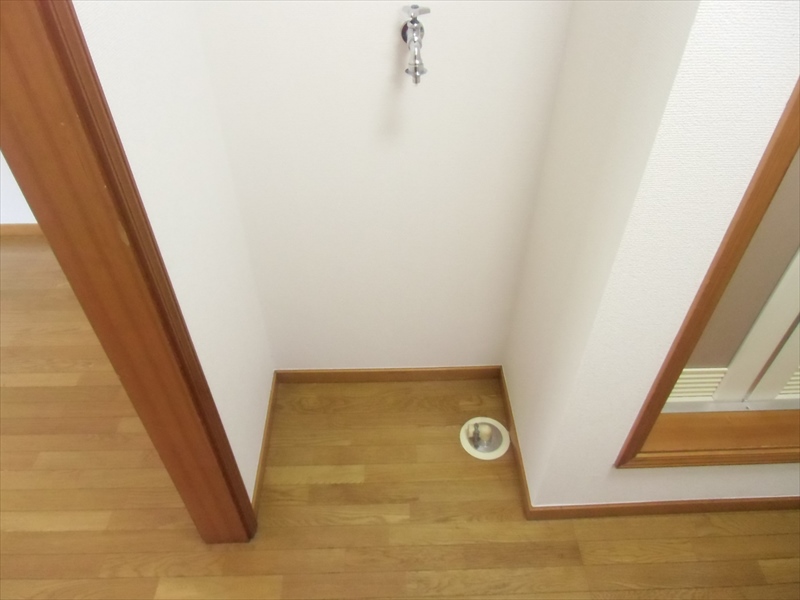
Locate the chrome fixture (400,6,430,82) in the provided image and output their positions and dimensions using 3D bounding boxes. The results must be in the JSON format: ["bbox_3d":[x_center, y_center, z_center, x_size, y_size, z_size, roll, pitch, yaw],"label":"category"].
[{"bbox_3d":[0.032,-0.520,1.121,0.057,0.133,0.115,-1,42,-2],"label":"chrome fixture"}]

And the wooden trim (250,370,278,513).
[{"bbox_3d":[-0.408,0.427,1.690,0.011,0.059,0.485,-1,42,-2],"label":"wooden trim"}]

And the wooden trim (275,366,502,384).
[{"bbox_3d":[-0.037,0.253,1.885,0.772,0.059,0.011,-1,42,-2],"label":"wooden trim"}]

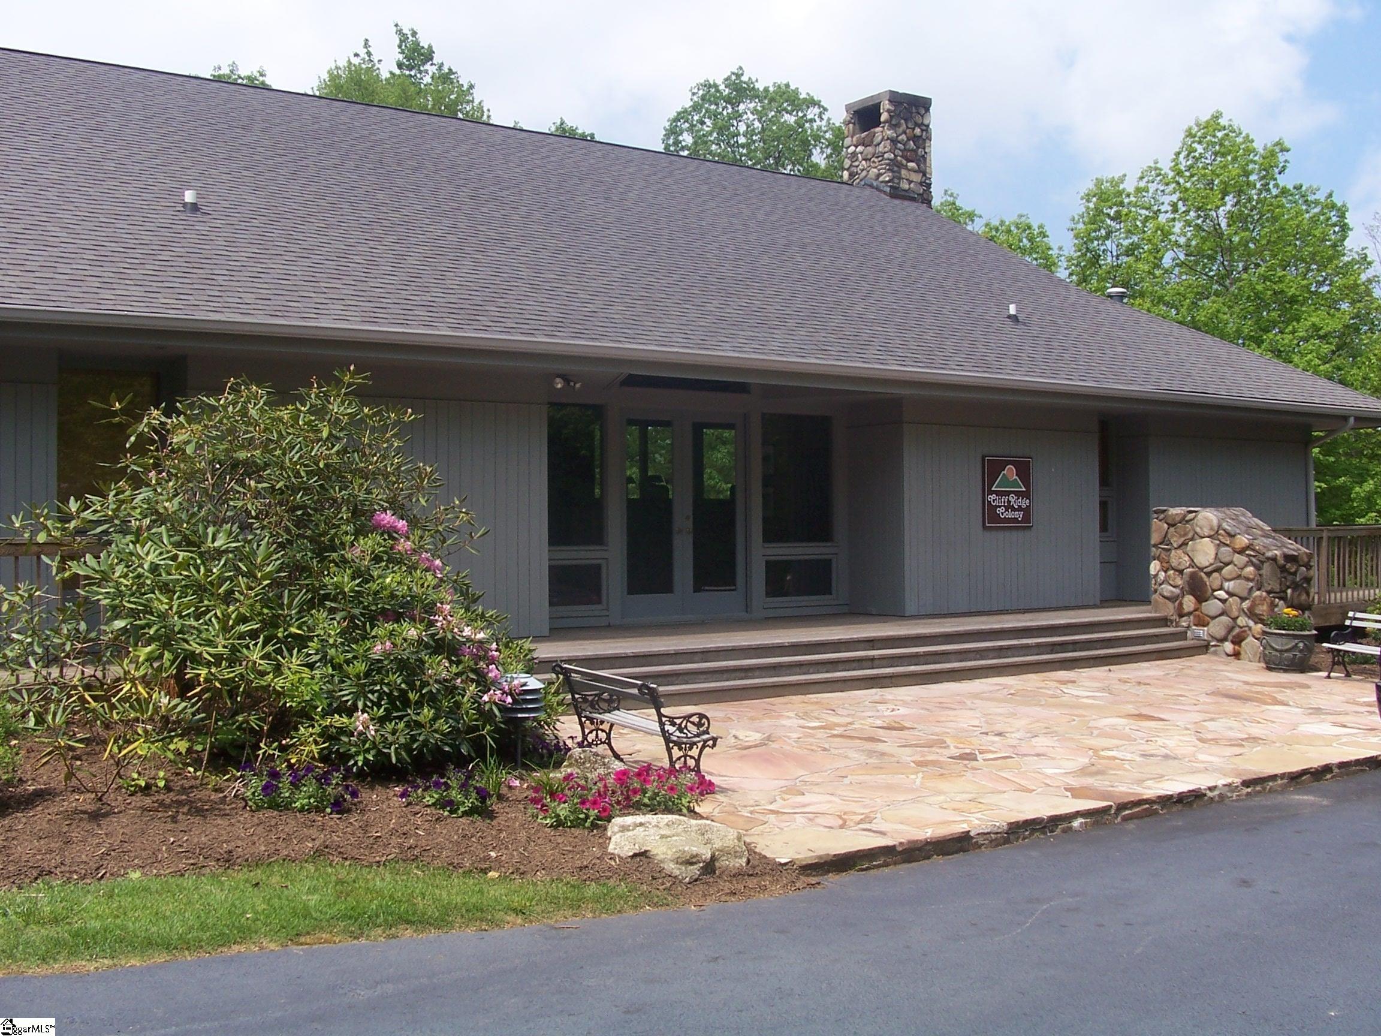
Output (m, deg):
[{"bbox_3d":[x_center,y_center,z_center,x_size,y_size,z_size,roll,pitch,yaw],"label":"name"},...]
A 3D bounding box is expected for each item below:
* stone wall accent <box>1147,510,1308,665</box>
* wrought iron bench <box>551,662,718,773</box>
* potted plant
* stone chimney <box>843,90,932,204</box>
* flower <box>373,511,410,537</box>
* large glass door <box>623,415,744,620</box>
[{"bbox_3d":[6.211,0.724,15.926,1.026,1.696,1.534,0,0,-33],"label":"stone wall accent"},{"bbox_3d":[-0.351,1.266,8.536,0.520,0.700,1.380,0,0,-27],"label":"wrought iron bench"},{"bbox_3d":[6.102,1.245,14.260,0.562,0.643,0.562,0,0,-33],"label":"potted plant"},{"bbox_3d":[3.870,-7.054,27.084,1.123,2.160,1.318,0,0,-33],"label":"stone chimney"},{"bbox_3d":[-2.130,0.038,9.900,0.260,0.190,0.200,0,0,-12],"label":"flower"},{"bbox_3d":[-0.043,-0.029,16.760,1.782,2.414,0.090,0,0,-33],"label":"large glass door"}]

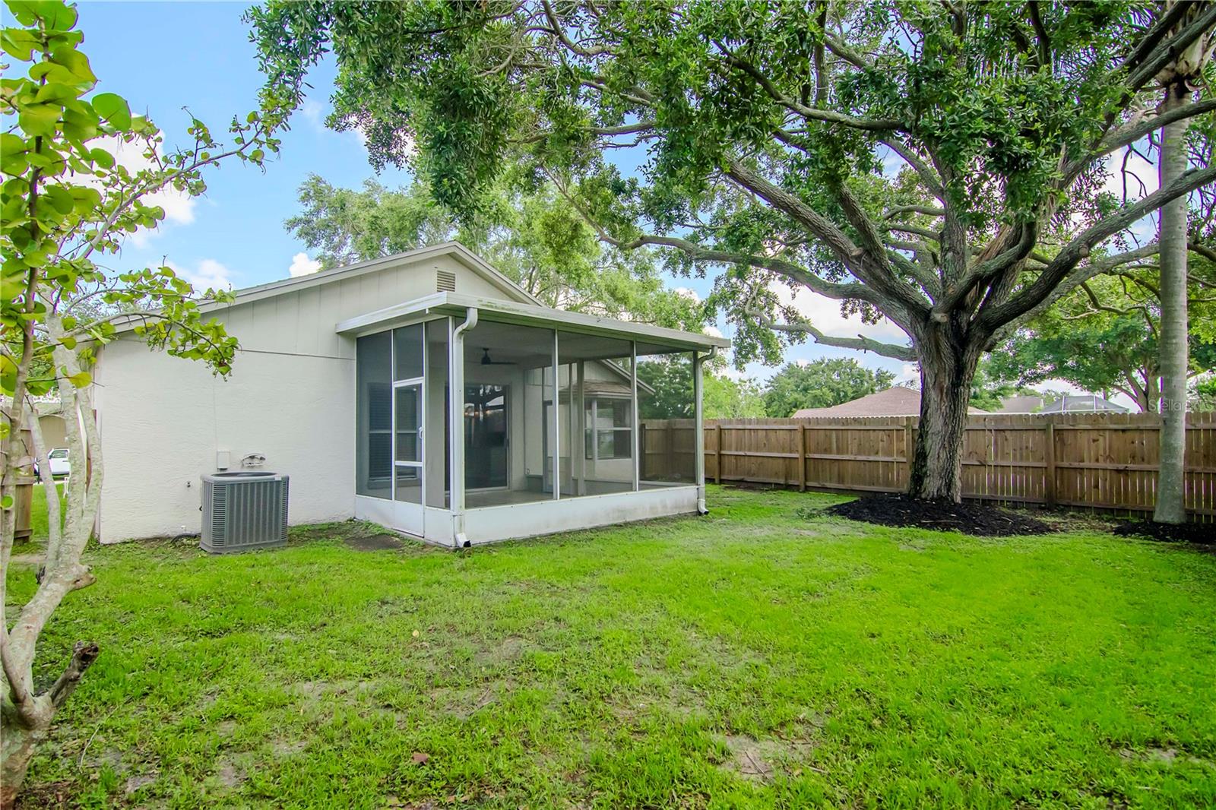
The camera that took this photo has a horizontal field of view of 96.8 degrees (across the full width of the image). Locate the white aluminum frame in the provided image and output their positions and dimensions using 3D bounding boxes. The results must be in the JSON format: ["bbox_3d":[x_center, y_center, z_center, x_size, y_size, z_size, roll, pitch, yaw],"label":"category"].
[{"bbox_3d":[-1.213,0.396,9.083,4.658,2.850,3.201,2,-5,-43],"label":"white aluminum frame"}]

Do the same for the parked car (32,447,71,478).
[{"bbox_3d":[-27.800,3.040,27.740,4.900,1.720,1.850,0,-4,-18],"label":"parked car"}]

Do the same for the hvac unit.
[{"bbox_3d":[-4.500,1.330,6.720,0.820,0.830,0.820,2,-5,-43],"label":"hvac unit"}]

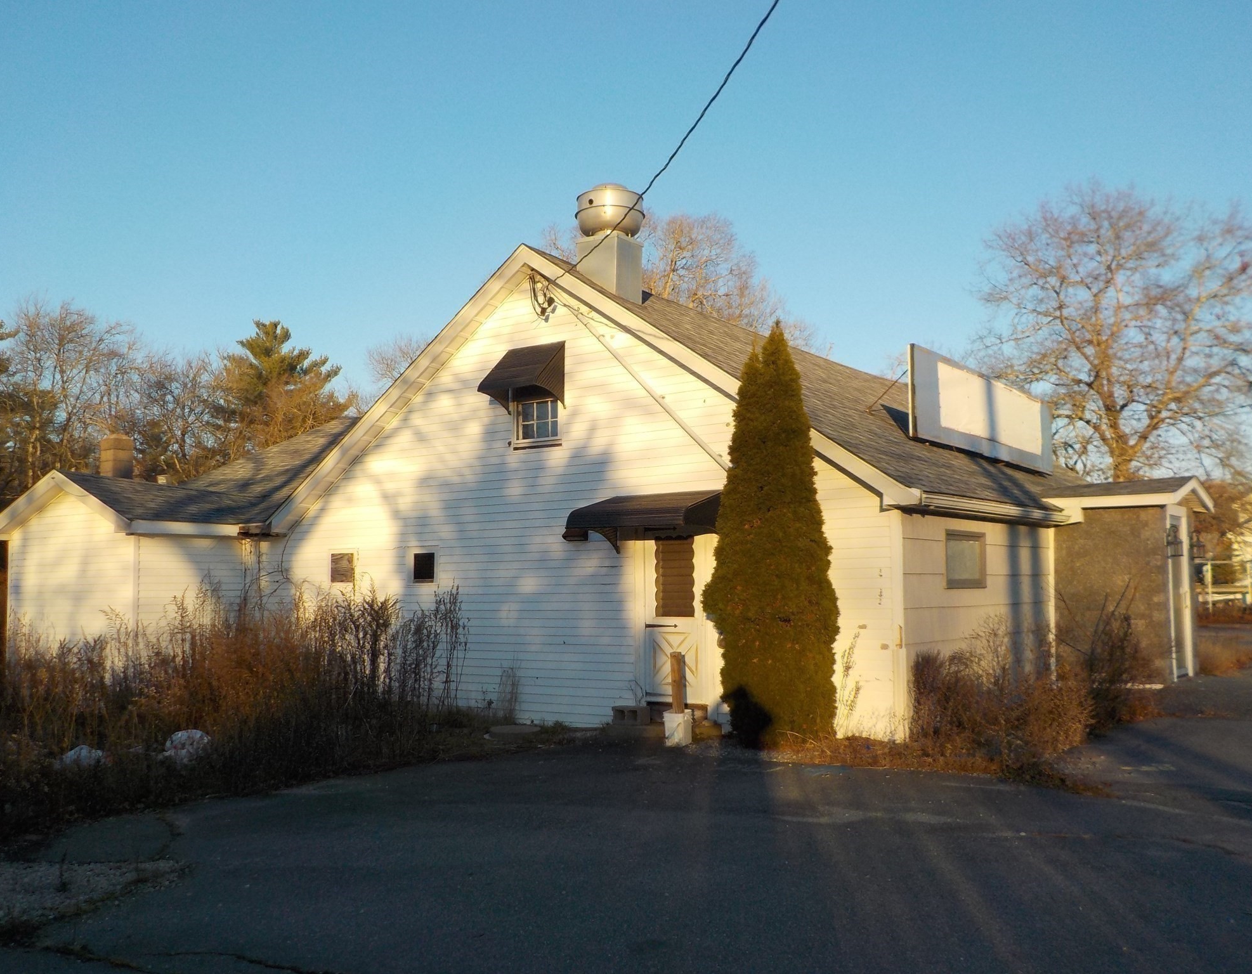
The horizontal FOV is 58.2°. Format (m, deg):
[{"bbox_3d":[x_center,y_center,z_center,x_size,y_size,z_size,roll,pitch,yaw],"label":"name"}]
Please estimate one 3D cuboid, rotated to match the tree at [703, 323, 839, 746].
[{"bbox_3d":[1.413,0.451,11.034,1.304,4.106,1.264,-1,-5,0],"label":"tree"}]

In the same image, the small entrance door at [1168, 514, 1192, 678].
[{"bbox_3d":[7.230,1.427,14.733,0.100,2.153,0.988,-4,-6,36],"label":"small entrance door"}]

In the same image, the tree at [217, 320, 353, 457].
[{"bbox_3d":[-12.172,-0.385,39.508,4.832,11.211,4.832,-1,-5,0],"label":"tree"}]

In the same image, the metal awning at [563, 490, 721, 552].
[{"bbox_3d":[0.244,0.347,12.124,1.541,0.642,0.938,-4,-6,36],"label":"metal awning"}]

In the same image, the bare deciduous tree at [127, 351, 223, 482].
[{"bbox_3d":[-14.303,0.278,35.593,3.463,9.257,3.463,-1,-5,0],"label":"bare deciduous tree"}]

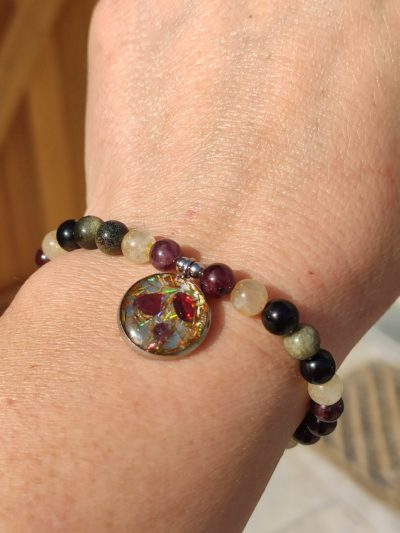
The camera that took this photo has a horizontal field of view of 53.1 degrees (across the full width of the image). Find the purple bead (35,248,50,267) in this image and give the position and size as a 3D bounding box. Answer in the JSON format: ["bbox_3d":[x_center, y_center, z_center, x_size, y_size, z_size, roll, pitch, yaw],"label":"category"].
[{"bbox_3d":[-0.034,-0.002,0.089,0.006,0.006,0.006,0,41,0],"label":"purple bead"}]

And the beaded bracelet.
[{"bbox_3d":[-0.010,0.021,0.085,0.077,0.057,0.021,22,48,17],"label":"beaded bracelet"}]

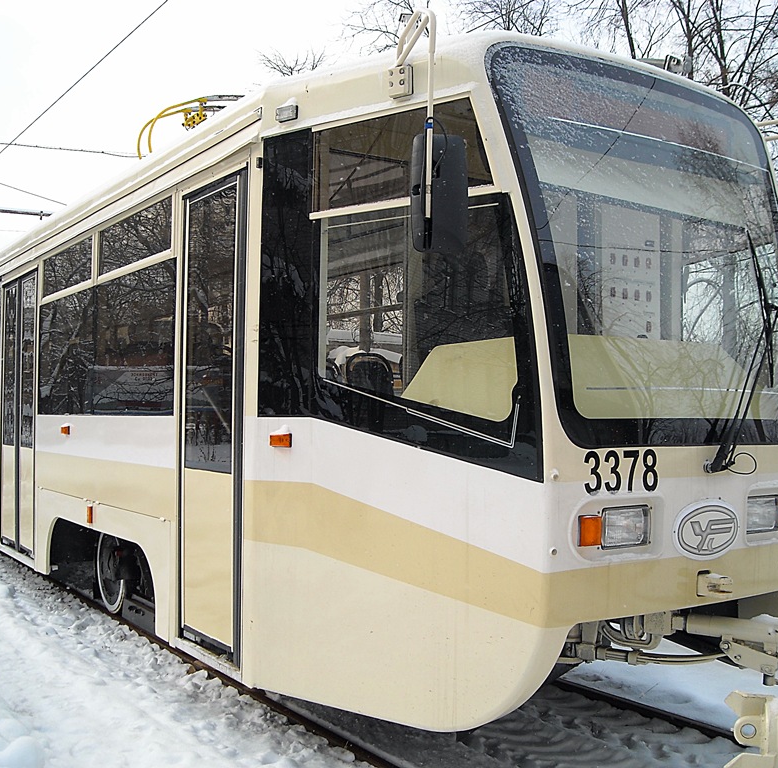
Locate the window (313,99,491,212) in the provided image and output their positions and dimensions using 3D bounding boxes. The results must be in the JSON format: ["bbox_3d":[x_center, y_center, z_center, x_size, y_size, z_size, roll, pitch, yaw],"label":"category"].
[{"bbox_3d":[0.033,-0.951,4.332,0.956,0.372,0.050,-1,-2,38],"label":"window"}]

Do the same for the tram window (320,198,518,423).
[{"bbox_3d":[0.094,-0.289,4.262,1.021,0.879,0.050,-1,-2,38],"label":"tram window"}]

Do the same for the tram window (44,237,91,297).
[{"bbox_3d":[-2.386,-0.850,7.725,0.040,0.305,1.394,1,-2,-32],"label":"tram window"}]

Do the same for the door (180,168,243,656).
[{"bbox_3d":[-0.888,0.148,5.246,0.060,2.341,0.815,1,-2,-32],"label":"door"}]

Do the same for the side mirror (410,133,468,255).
[{"bbox_3d":[0.177,-0.681,3.700,0.205,0.425,0.090,0,-2,-1],"label":"side mirror"}]

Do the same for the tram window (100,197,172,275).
[{"bbox_3d":[-1.560,-0.885,6.378,0.040,0.305,1.392,1,-2,-32],"label":"tram window"}]

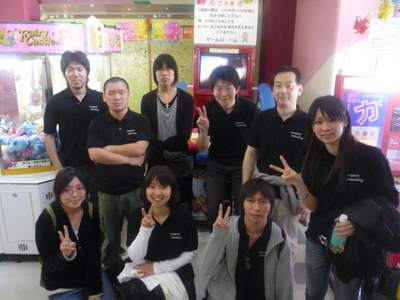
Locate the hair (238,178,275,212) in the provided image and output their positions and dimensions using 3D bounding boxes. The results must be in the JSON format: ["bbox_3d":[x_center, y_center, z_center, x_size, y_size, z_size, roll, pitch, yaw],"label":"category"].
[{"bbox_3d":[0.327,0.261,1.970,0.195,0.190,0.210,2,15,9],"label":"hair"}]

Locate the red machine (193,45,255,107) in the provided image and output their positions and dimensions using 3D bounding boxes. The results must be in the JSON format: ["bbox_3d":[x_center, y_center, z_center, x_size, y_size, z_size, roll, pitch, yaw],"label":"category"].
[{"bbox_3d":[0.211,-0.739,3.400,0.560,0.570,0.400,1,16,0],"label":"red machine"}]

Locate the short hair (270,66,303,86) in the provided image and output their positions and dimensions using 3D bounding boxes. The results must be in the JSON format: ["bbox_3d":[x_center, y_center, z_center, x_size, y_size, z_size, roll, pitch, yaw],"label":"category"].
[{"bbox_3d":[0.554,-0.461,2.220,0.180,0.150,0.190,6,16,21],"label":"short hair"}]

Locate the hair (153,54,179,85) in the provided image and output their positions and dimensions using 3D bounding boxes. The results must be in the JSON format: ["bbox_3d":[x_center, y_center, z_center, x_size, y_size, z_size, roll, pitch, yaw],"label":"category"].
[{"bbox_3d":[-0.281,-0.651,2.830,0.208,0.250,0.220,0,16,-3],"label":"hair"}]

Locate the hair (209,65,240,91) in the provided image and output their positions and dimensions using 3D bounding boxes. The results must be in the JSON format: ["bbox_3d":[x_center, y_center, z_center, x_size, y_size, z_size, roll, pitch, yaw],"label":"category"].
[{"bbox_3d":[0.160,-0.468,2.270,0.190,0.165,0.205,2,25,7],"label":"hair"}]

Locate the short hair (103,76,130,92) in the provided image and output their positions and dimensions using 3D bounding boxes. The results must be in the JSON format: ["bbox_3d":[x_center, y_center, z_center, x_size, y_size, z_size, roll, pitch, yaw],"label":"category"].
[{"bbox_3d":[-0.598,-0.461,2.500,0.188,0.145,0.200,-2,17,-8],"label":"short hair"}]

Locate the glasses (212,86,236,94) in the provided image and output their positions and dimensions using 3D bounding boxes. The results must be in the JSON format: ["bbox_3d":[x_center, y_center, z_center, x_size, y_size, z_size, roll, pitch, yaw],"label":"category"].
[{"bbox_3d":[0.158,-0.382,2.210,0.145,0.045,0.125,-2,26,13],"label":"glasses"}]

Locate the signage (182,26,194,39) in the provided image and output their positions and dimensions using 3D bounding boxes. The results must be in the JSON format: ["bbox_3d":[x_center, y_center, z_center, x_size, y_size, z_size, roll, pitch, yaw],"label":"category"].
[{"bbox_3d":[-0.124,-1.271,3.750,0.115,0.120,0.010,0,15,0],"label":"signage"}]

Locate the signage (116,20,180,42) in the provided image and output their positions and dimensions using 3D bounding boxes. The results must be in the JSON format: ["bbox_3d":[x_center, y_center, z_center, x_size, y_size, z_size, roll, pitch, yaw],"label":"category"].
[{"bbox_3d":[-0.514,-1.207,3.550,0.630,0.200,0.020,1,16,0],"label":"signage"}]

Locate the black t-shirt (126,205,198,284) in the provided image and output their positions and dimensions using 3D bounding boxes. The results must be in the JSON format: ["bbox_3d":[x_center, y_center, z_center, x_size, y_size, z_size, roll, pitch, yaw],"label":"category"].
[{"bbox_3d":[-0.217,0.524,2.030,0.420,0.440,0.270,-1,17,-5],"label":"black t-shirt"}]

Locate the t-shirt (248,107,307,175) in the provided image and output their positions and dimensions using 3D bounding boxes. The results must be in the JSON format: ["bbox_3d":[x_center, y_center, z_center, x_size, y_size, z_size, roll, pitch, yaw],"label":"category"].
[{"bbox_3d":[0.528,-0.003,2.250,0.450,0.560,0.270,3,17,8],"label":"t-shirt"}]

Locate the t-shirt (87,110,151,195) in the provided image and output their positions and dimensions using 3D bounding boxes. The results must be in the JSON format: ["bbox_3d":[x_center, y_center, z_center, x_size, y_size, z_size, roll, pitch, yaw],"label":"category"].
[{"bbox_3d":[-0.603,0.030,2.600,0.465,0.650,0.290,-2,17,-10],"label":"t-shirt"}]

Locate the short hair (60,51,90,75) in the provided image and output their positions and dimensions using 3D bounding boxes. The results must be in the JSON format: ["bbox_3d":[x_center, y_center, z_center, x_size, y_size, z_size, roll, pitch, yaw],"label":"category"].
[{"bbox_3d":[-0.905,-0.629,2.520,0.195,0.175,0.210,-6,16,-21],"label":"short hair"}]

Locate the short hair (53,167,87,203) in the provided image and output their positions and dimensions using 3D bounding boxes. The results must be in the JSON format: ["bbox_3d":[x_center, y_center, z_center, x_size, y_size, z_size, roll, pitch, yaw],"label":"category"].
[{"bbox_3d":[-0.742,0.200,1.980,0.185,0.200,0.205,-8,16,-27],"label":"short hair"}]

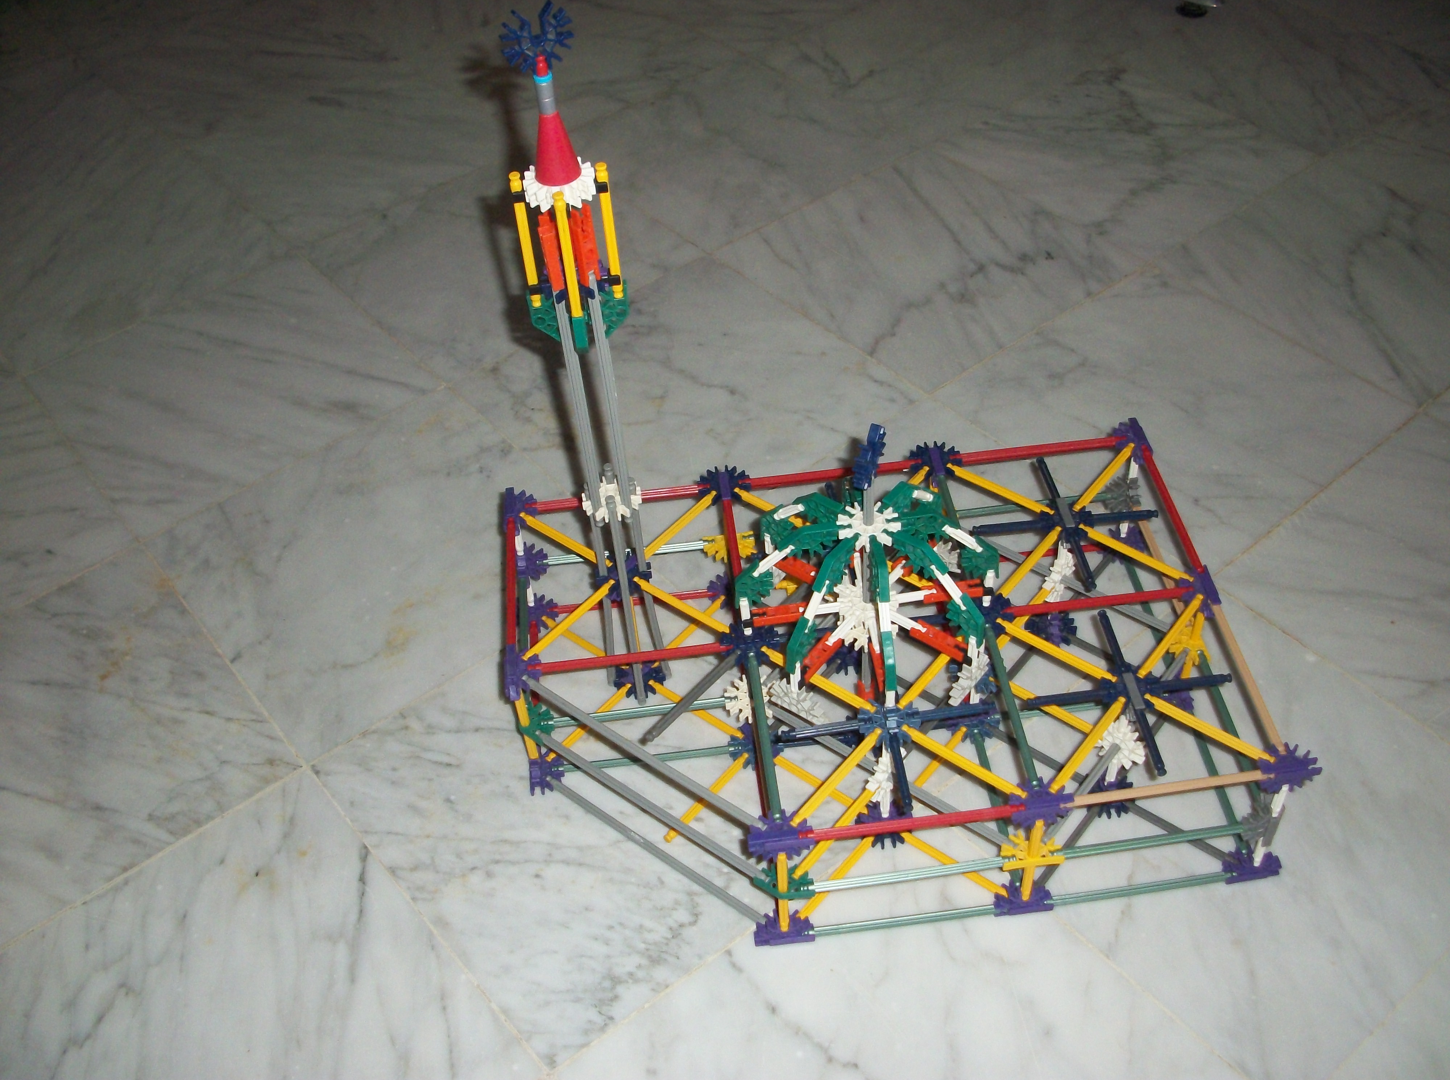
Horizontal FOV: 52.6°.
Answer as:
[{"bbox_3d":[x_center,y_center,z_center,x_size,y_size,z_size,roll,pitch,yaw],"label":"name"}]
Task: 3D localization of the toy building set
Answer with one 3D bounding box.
[{"bbox_3d":[0.085,-0.047,0.851,0.477,0.514,0.329,-7,44,-2],"label":"toy building set"}]

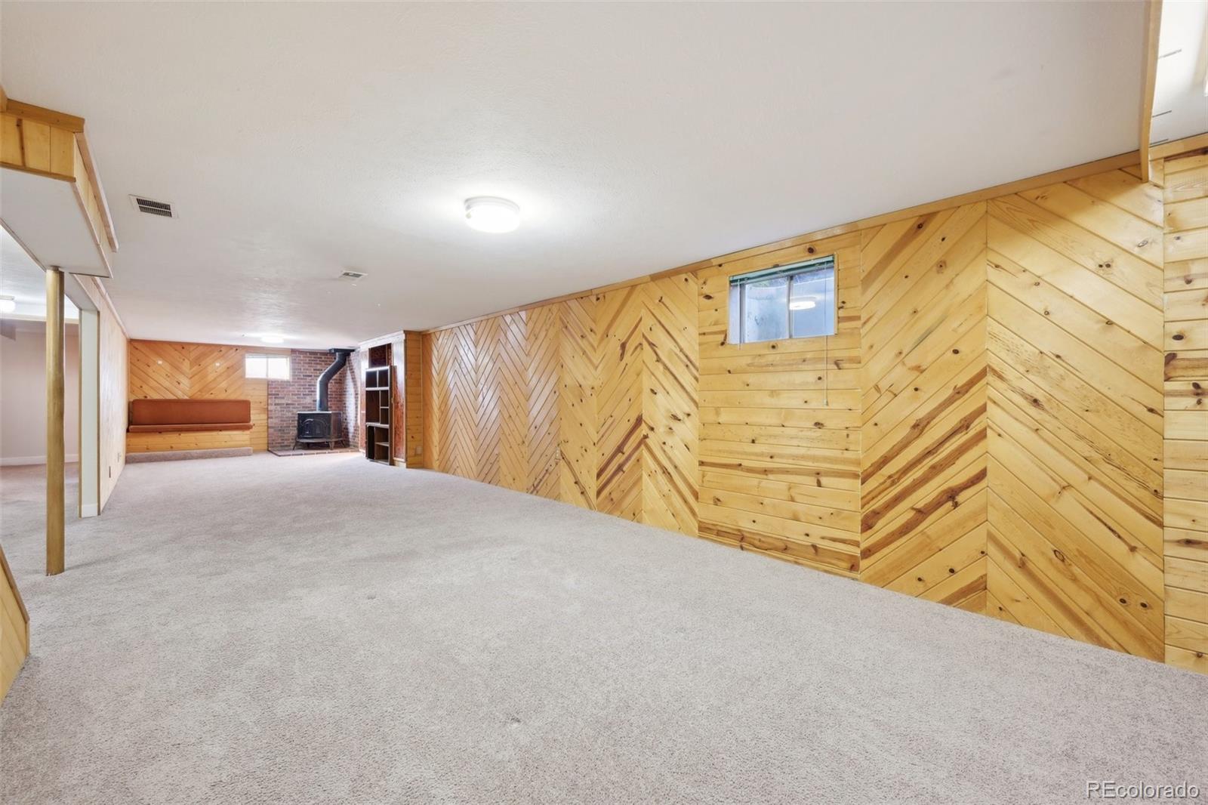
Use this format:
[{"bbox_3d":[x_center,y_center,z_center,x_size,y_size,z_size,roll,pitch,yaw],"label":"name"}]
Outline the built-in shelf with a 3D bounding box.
[{"bbox_3d":[-3.796,0.037,8.240,0.968,2.003,0.340,1,0,44],"label":"built-in shelf"}]

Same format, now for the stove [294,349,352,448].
[{"bbox_3d":[-5.896,-0.109,9.984,0.770,2.145,1.034,0,0,-4],"label":"stove"}]

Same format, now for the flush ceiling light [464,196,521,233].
[{"bbox_3d":[-0.643,-1.083,2.727,0.316,0.085,0.316,0,0,0],"label":"flush ceiling light"}]

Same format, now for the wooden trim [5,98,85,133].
[{"bbox_3d":[-2.168,-1.108,1.830,0.200,0.053,0.022,0,0,-43],"label":"wooden trim"}]

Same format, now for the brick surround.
[{"bbox_3d":[-6.183,-0.111,10.008,1.452,2.145,1.166,0,0,-43],"label":"brick surround"}]

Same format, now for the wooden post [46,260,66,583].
[{"bbox_3d":[-3.497,0.119,2.995,0.078,1.946,0.078,0,0,-43],"label":"wooden post"}]

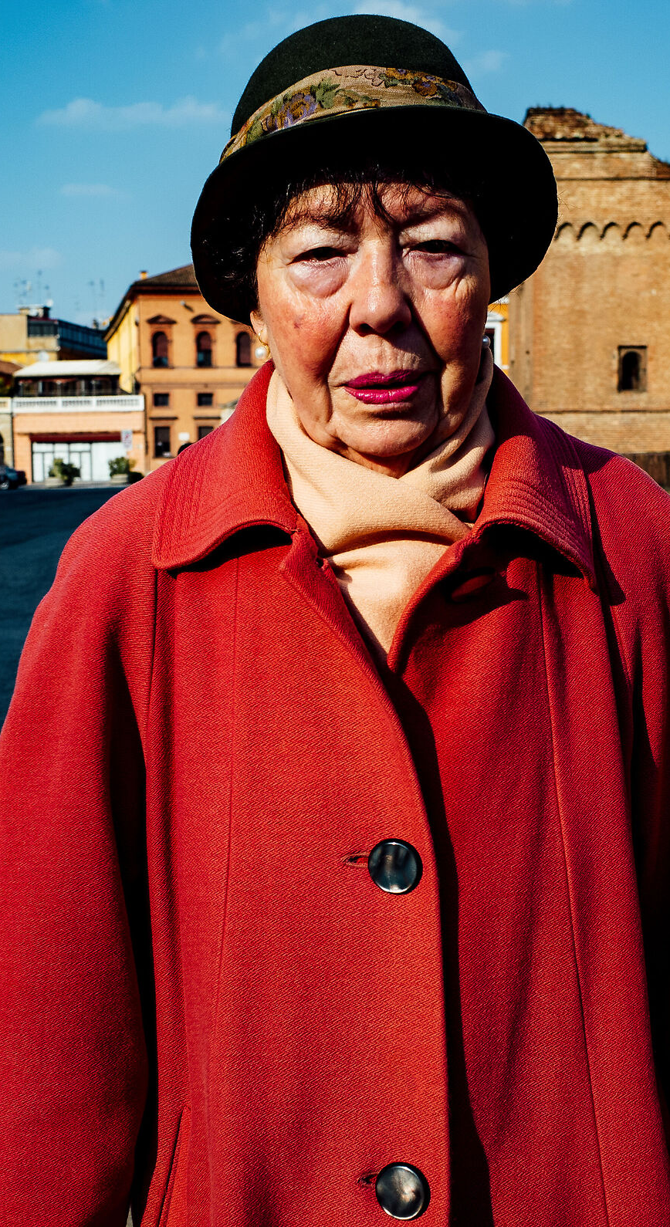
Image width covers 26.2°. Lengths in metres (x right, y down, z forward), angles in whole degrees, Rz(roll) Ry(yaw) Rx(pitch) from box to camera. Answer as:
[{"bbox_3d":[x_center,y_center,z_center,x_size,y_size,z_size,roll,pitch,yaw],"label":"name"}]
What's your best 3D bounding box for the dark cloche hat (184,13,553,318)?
[{"bbox_3d":[0.017,-0.307,0.901,0.238,0.165,0.260,-6,-12,1],"label":"dark cloche hat"}]

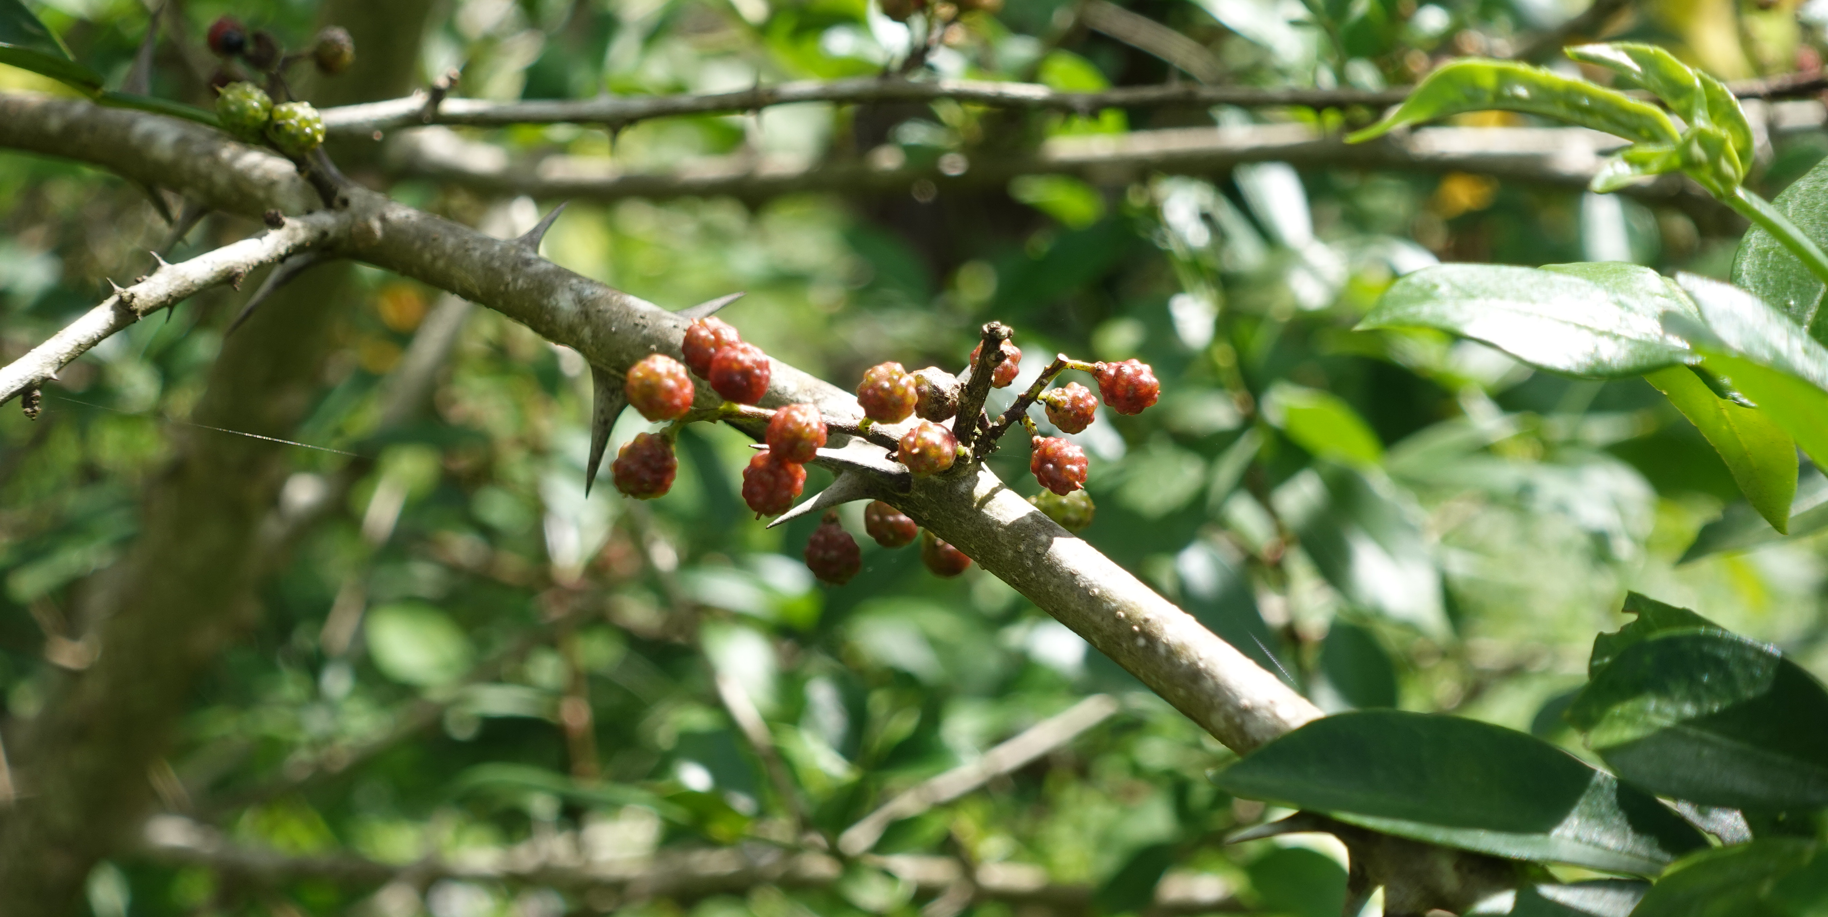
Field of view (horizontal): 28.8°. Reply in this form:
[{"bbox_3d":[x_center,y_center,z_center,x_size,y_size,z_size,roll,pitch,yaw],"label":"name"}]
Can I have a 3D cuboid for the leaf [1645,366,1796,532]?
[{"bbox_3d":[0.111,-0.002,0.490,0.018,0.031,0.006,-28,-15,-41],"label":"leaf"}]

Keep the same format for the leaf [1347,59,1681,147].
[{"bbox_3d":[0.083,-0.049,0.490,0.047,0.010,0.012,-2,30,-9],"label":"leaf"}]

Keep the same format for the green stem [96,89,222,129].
[{"bbox_3d":[-0.088,-0.041,0.415,0.015,0.002,0.002,15,-16,3],"label":"green stem"}]

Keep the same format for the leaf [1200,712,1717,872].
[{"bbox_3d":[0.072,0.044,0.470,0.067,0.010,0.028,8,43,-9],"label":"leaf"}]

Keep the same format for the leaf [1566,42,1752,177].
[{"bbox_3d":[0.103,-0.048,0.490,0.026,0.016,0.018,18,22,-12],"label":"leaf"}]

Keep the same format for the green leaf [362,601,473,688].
[{"bbox_3d":[-0.139,0.052,1.000,0.034,0.006,0.024,35,62,14],"label":"green leaf"}]

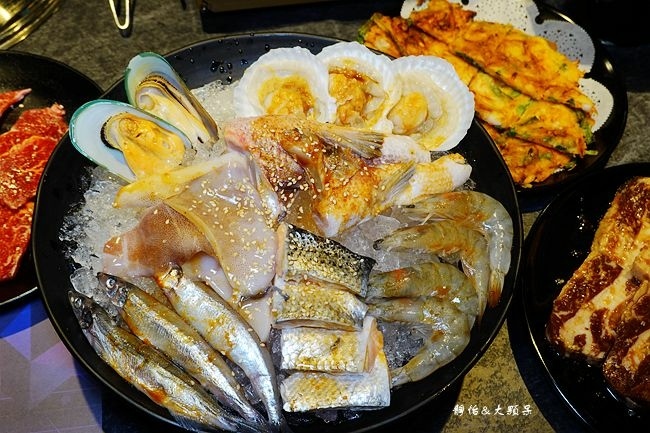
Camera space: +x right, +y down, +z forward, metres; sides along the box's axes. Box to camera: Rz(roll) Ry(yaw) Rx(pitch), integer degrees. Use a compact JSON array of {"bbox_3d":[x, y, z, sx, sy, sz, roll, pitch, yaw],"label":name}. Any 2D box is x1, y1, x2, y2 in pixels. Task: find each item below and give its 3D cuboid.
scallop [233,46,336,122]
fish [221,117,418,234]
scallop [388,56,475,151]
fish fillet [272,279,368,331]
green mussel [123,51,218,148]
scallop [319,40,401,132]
[{"bbox_3d":[-0.034,-0.104,0.644,0.084,0.026,0.083,2,72,-1],"label":"scallop"},{"bbox_3d":[-0.003,-0.030,0.589,0.146,0.040,0.100,-3,62,-4],"label":"fish"},{"bbox_3d":[0.087,-0.092,0.640,0.080,0.025,0.080,-42,72,-4],"label":"scallop"},{"bbox_3d":[-0.003,0.061,0.541,0.067,0.022,0.040,3,65,-1],"label":"fish fillet"},{"bbox_3d":[-0.125,-0.094,0.631,0.045,0.032,0.102,-42,85,-19],"label":"green mussel"},{"bbox_3d":[0.025,-0.107,0.649,0.080,0.026,0.083,11,75,3],"label":"scallop"}]

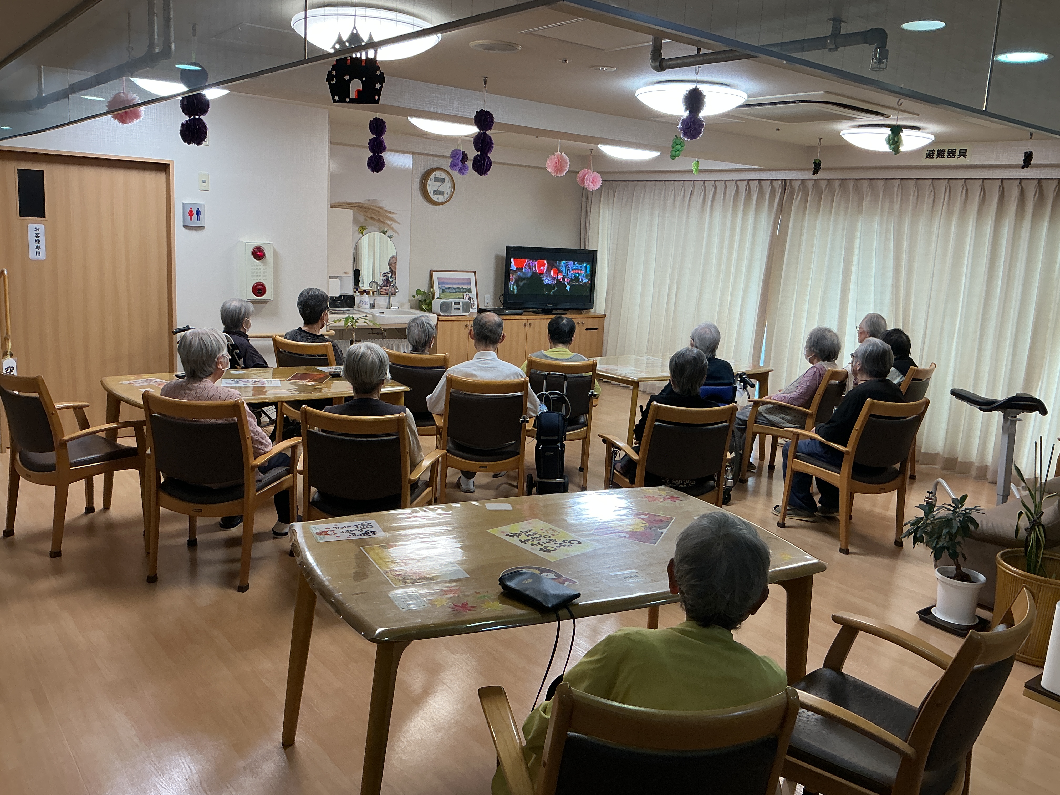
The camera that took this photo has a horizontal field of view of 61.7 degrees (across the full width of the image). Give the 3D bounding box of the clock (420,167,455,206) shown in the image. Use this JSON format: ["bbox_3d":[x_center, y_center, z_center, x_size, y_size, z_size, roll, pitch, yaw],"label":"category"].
[{"bbox_3d":[-0.909,-2.088,8.780,0.379,0.379,0.060,-5,13,-36],"label":"clock"}]

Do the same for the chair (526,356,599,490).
[{"bbox_3d":[0.145,0.124,5.518,0.584,0.815,0.536,2,11,-7],"label":"chair"}]

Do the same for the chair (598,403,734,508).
[{"bbox_3d":[0.713,0.406,4.574,0.600,0.865,0.600,1,11,-14],"label":"chair"}]

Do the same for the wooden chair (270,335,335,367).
[{"bbox_3d":[-1.411,0.002,6.033,0.560,0.830,0.570,7,11,18],"label":"wooden chair"}]

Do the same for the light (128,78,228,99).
[{"bbox_3d":[-2.130,-1.891,5.389,0.610,0.140,0.610,-5,14,-38],"label":"light"}]

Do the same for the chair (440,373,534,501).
[{"bbox_3d":[-0.246,0.251,4.717,0.584,0.815,0.536,3,11,-4],"label":"chair"}]

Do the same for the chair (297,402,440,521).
[{"bbox_3d":[-0.689,0.407,3.745,0.584,0.815,0.536,5,11,5],"label":"chair"}]

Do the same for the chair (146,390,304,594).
[{"bbox_3d":[-1.337,0.352,3.817,0.584,0.815,0.536,5,11,6],"label":"chair"}]

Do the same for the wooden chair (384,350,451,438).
[{"bbox_3d":[-0.651,0.101,5.745,0.600,0.865,0.600,7,11,16],"label":"wooden chair"}]

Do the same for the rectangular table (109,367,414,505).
[{"bbox_3d":[-1.511,0.268,4.939,1.500,0.700,0.920,-4,13,-36],"label":"rectangular table"}]

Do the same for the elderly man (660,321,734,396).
[{"bbox_3d":[0.930,0.019,5.526,0.507,1.035,0.771,-2,12,-27],"label":"elderly man"}]

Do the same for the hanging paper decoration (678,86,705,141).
[{"bbox_3d":[0.773,-1.354,4.243,0.120,0.251,0.120,3,11,0],"label":"hanging paper decoration"}]

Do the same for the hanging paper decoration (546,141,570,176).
[{"bbox_3d":[0.252,-2.181,8.077,0.211,0.346,0.200,4,11,0],"label":"hanging paper decoration"}]

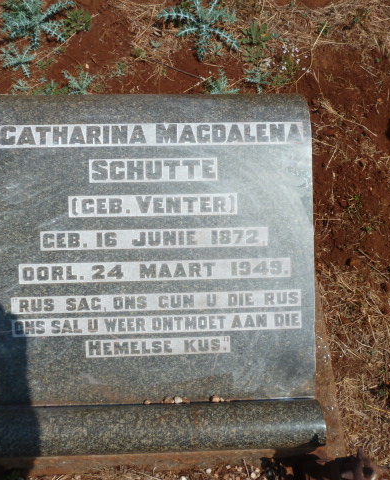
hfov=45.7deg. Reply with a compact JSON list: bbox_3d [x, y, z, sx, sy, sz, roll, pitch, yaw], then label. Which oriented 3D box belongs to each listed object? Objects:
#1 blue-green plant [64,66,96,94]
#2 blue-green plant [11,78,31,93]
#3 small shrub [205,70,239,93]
[{"bbox_3d":[-0.459,-0.626,1.837,0.130,0.060,0.125,0,65,0],"label":"blue-green plant"},{"bbox_3d":[-0.693,-0.615,1.845,0.080,0.035,0.065,0,65,0],"label":"blue-green plant"},{"bbox_3d":[0.109,-0.618,1.830,0.135,0.065,0.125,0,65,0],"label":"small shrub"}]

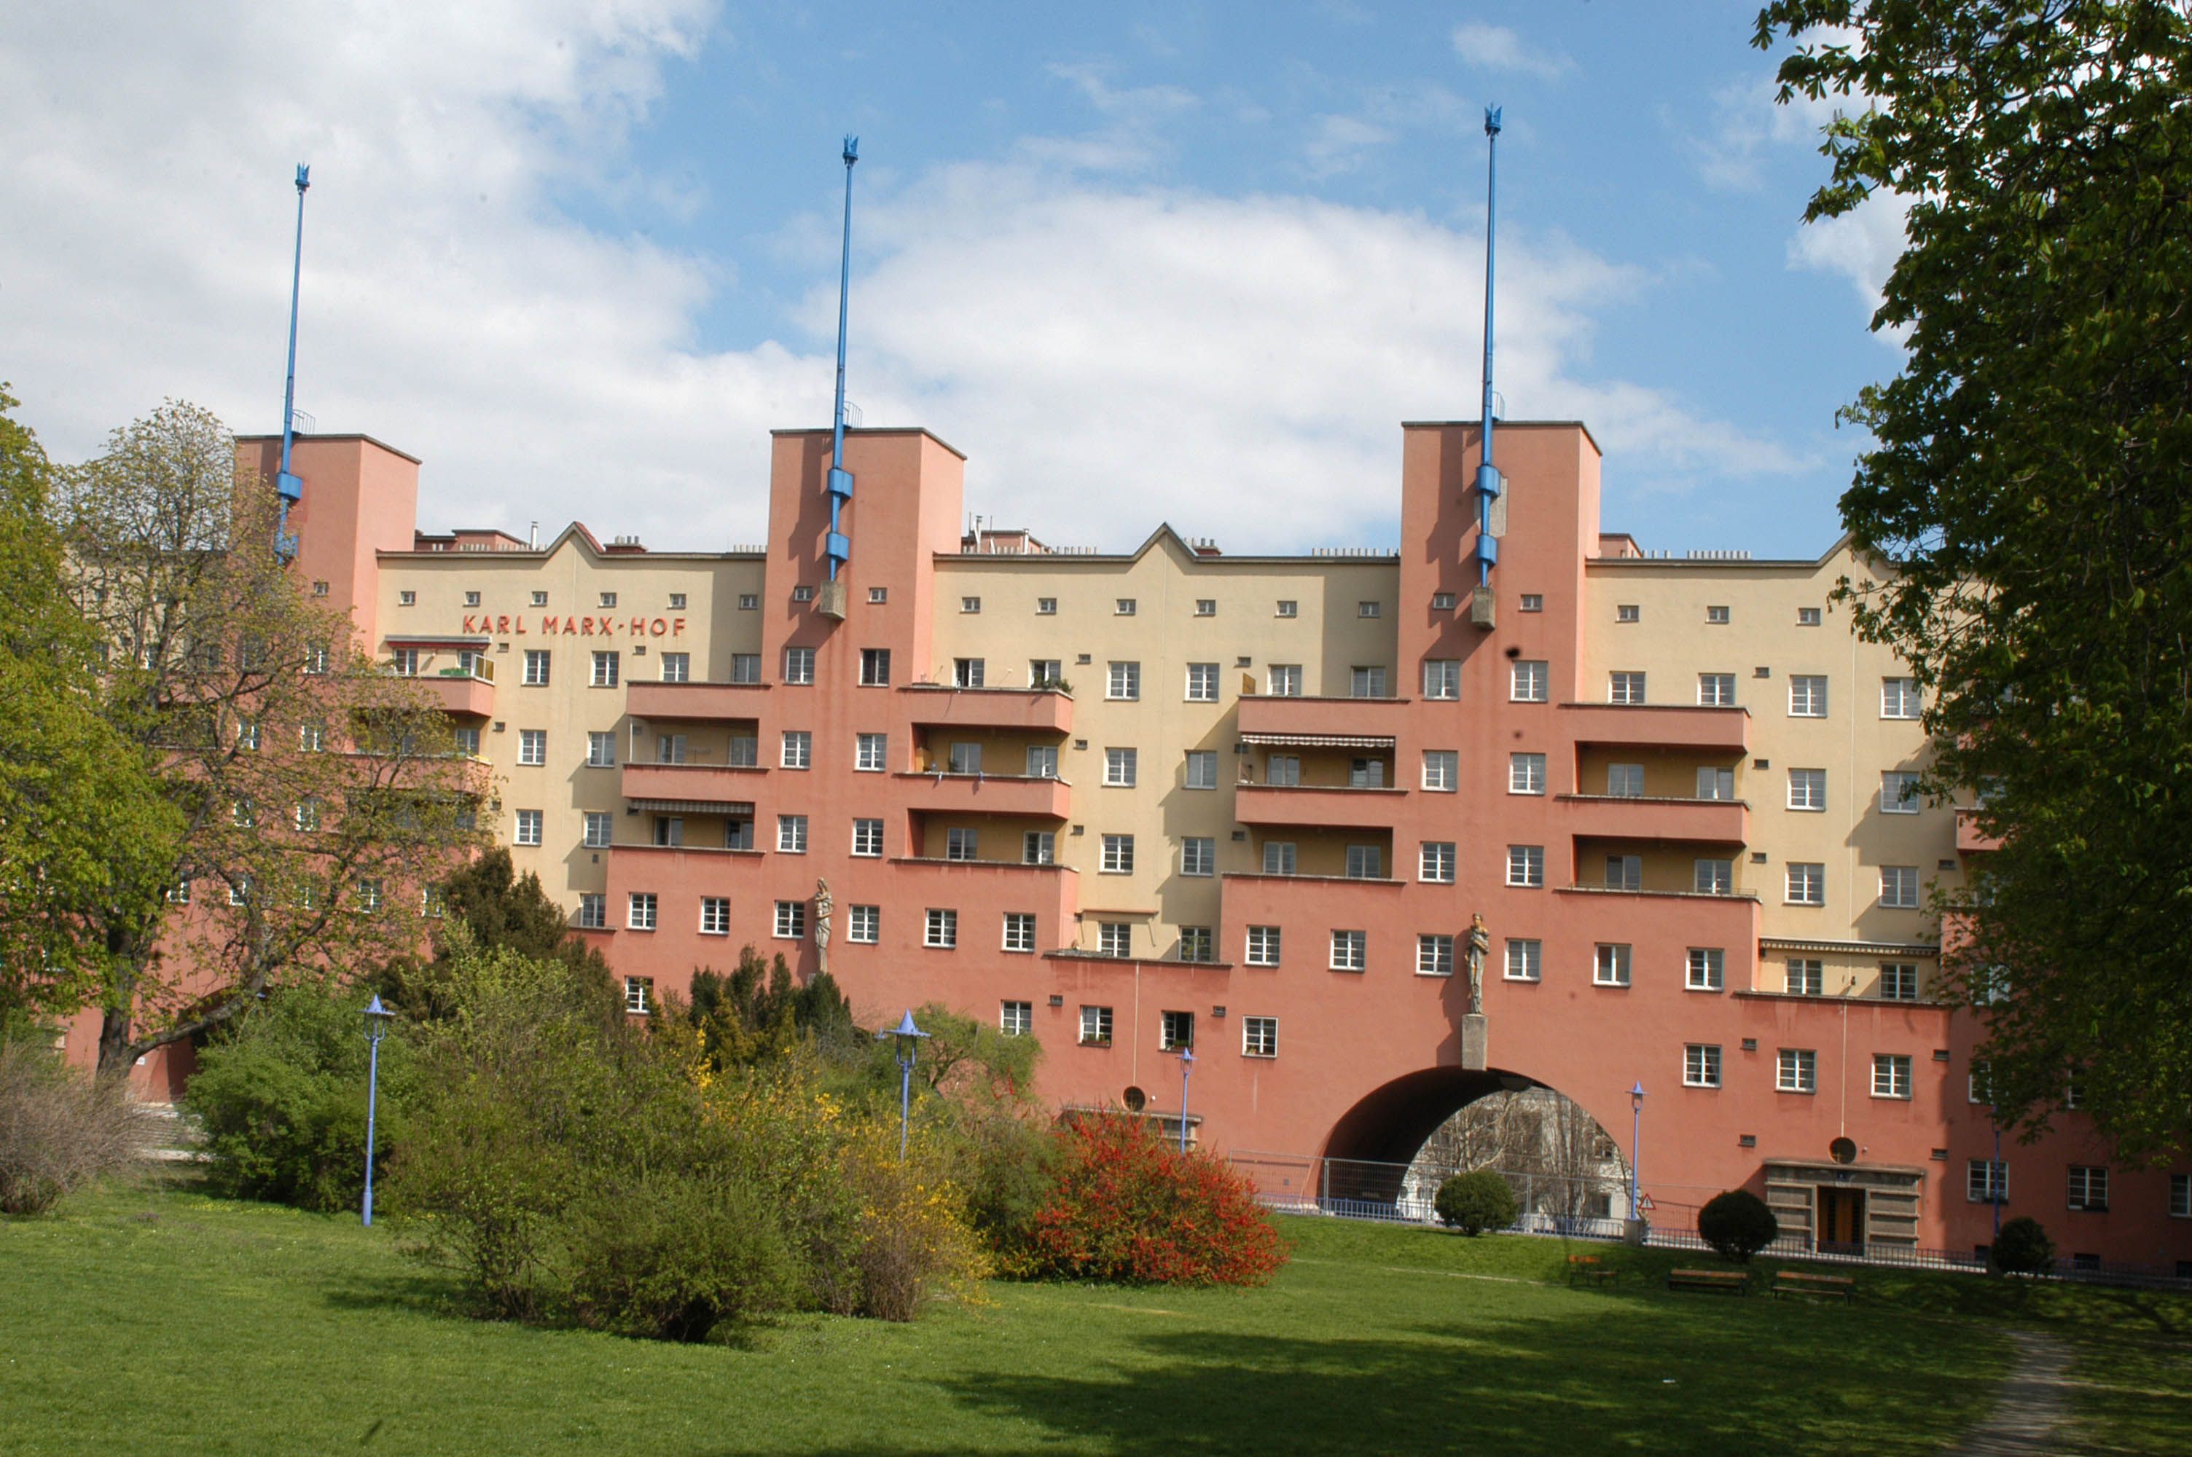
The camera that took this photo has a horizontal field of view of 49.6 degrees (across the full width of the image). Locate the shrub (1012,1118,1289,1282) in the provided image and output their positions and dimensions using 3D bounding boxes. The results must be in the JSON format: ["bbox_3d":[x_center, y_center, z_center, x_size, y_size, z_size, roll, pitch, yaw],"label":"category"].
[{"bbox_3d":[1.064,8.749,44.000,4.955,3.207,4.200,1,-3,16],"label":"shrub"}]

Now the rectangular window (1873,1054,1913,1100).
[{"bbox_3d":[25.628,11.201,76.267,1.200,1.410,0.200,1,-5,17],"label":"rectangular window"}]

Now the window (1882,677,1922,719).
[{"bbox_3d":[25.859,-0.959,76.166,1.208,1.325,0.220,1,-3,16],"label":"window"}]

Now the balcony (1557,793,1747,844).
[{"bbox_3d":[18.092,2.920,77.488,6.039,1.288,1.350,1,-3,16],"label":"balcony"}]

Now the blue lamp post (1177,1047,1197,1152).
[{"bbox_3d":[2.948,12.800,79.000,0.700,4.300,0.700,1,-5,17],"label":"blue lamp post"}]

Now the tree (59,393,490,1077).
[{"bbox_3d":[-19.935,1.028,57.000,10.000,17.000,9.300,1,-6,17],"label":"tree"}]

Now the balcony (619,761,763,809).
[{"bbox_3d":[-14.467,2.025,87.122,5.784,1.194,1.350,1,-3,16],"label":"balcony"}]

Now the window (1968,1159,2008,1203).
[{"bbox_3d":[27.697,14.056,73.612,1.165,1.274,0.220,1,-3,16],"label":"window"}]

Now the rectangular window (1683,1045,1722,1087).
[{"bbox_3d":[19.944,11.081,77.938,1.200,1.410,0.200,1,-5,17],"label":"rectangular window"}]

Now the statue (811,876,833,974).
[{"bbox_3d":[-9.702,6.998,84.301,0.780,3.350,0.700,1,-3,16],"label":"statue"}]

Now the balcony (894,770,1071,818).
[{"bbox_3d":[-4.058,2.303,83.906,5.700,1.420,1.650,1,-6,17],"label":"balcony"}]

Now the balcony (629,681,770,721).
[{"bbox_3d":[-14.243,-0.913,87.020,5.500,1.450,1.650,1,-6,17],"label":"balcony"}]

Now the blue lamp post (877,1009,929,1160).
[{"bbox_3d":[-3.086,6.637,38.000,0.720,4.300,0.720,1,-5,17],"label":"blue lamp post"}]

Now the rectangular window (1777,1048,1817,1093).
[{"bbox_3d":[22.766,11.130,77.109,1.200,1.410,0.200,1,-5,17],"label":"rectangular window"}]

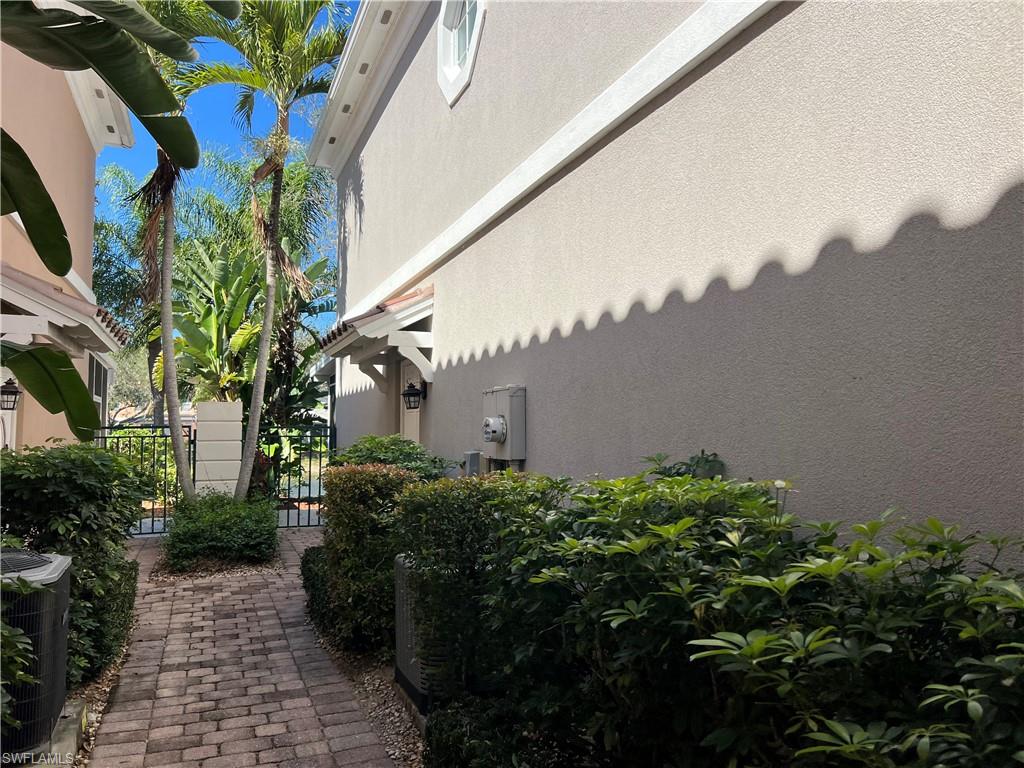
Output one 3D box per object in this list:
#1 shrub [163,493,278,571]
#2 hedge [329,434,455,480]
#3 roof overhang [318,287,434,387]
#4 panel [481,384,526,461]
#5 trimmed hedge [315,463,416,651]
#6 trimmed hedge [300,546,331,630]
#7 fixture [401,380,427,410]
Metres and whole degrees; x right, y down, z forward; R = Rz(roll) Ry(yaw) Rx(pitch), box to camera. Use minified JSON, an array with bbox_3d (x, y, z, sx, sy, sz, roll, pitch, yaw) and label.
[{"bbox_3d":[-3.455,1.707,9.139,1.200,0.660,1.700,1,-4,-22],"label":"shrub"},{"bbox_3d":[-1.147,1.173,6.748,0.900,1.430,1.100,1,-4,-22],"label":"hedge"},{"bbox_3d":[-1.456,-0.395,7.881,0.750,0.860,2.110,1,-4,-22],"label":"roof overhang"},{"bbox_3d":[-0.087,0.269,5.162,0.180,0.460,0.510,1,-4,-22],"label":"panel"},{"bbox_3d":[-1.098,1.244,5.874,0.550,1.180,1.350,1,-4,-22],"label":"trimmed hedge"},{"bbox_3d":[-1.492,1.619,6.179,0.340,0.470,1.050,1,-4,-22],"label":"trimmed hedge"},{"bbox_3d":[-0.927,0.107,7.247,0.210,0.280,0.180,1,-4,-22],"label":"fixture"}]

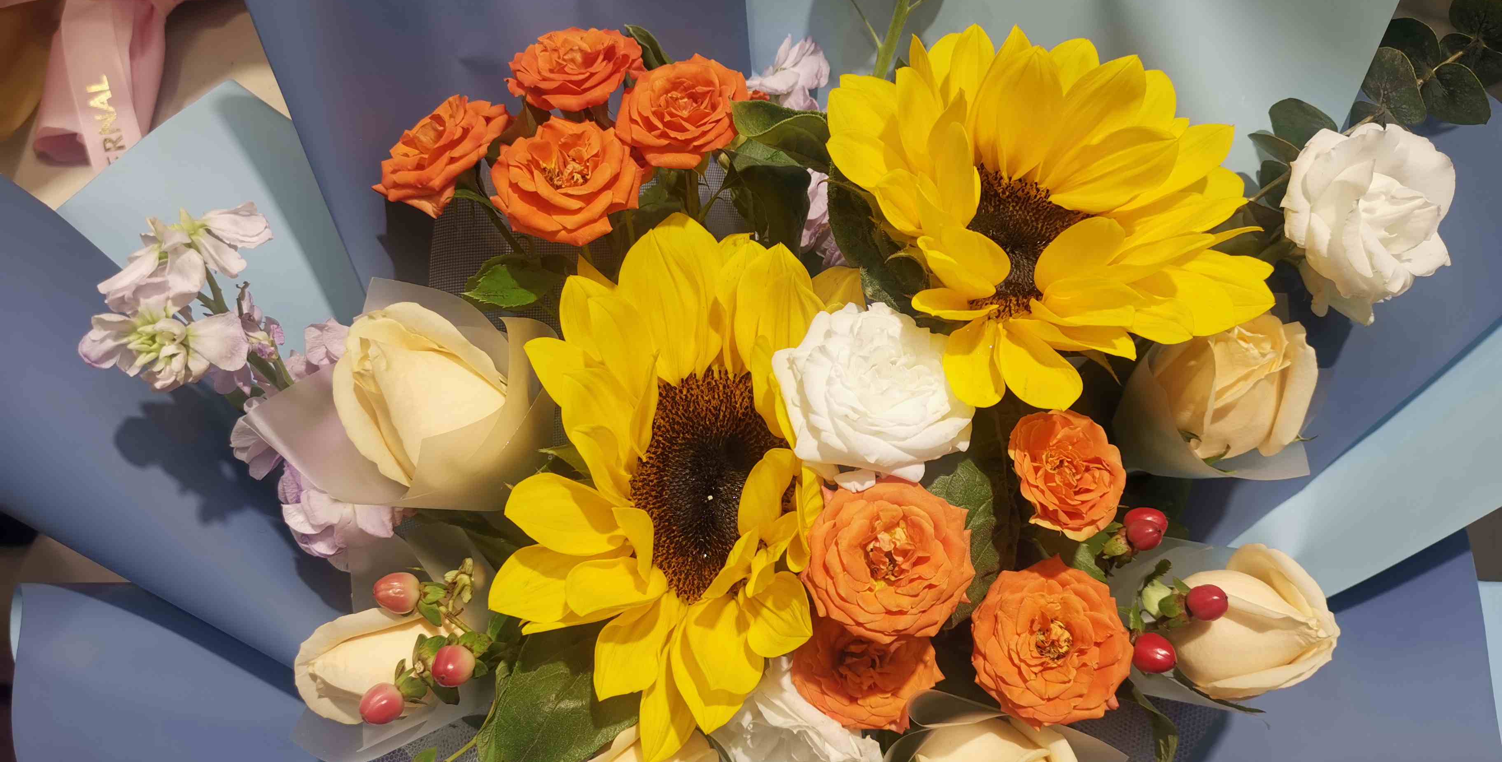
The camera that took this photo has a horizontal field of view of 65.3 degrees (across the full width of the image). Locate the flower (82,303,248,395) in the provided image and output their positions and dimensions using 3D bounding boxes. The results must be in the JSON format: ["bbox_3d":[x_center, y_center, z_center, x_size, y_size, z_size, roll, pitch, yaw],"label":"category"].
[{"bbox_3d":[-0.208,-0.013,0.415,0.056,0.036,0.033,0,81,18],"label":"flower"}]

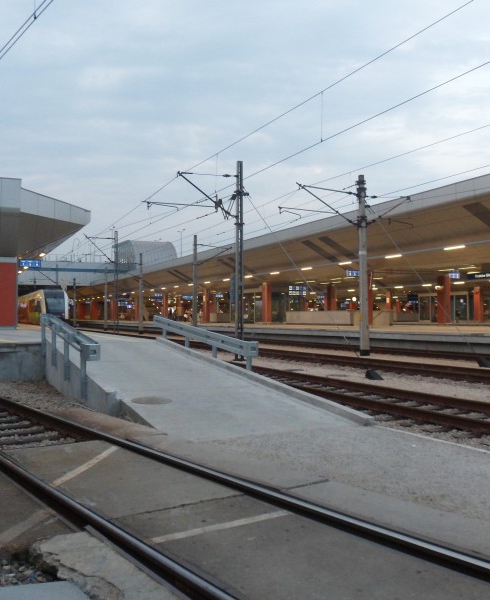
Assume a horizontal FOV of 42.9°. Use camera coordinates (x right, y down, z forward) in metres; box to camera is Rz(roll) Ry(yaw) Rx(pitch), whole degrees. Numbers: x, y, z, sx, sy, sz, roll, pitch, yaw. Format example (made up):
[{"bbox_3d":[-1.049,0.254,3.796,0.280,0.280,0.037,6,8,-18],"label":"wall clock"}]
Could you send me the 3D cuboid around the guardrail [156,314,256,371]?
[{"bbox_3d":[-1.187,1.040,15.545,0.326,0.765,5.763,1,4,-27],"label":"guardrail"}]

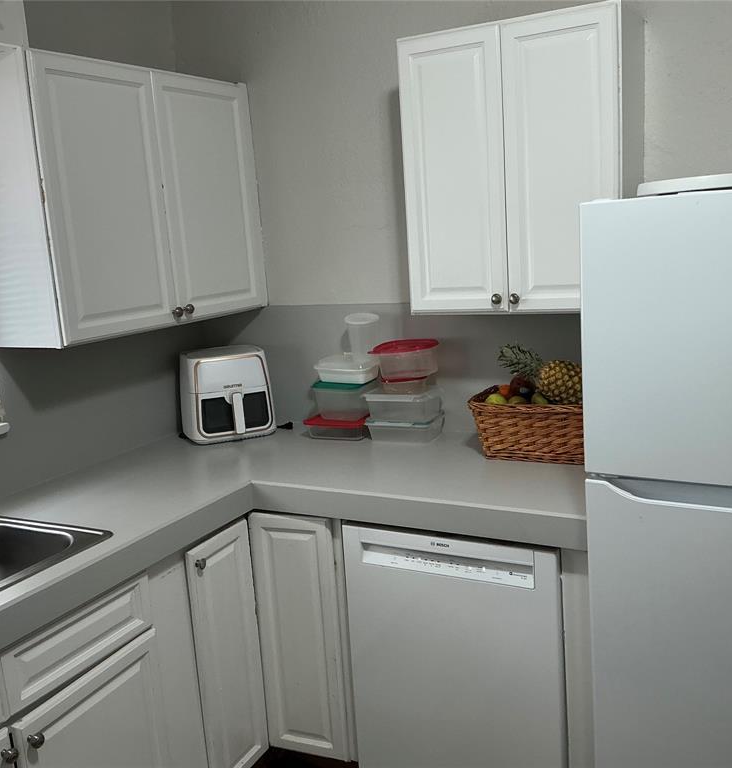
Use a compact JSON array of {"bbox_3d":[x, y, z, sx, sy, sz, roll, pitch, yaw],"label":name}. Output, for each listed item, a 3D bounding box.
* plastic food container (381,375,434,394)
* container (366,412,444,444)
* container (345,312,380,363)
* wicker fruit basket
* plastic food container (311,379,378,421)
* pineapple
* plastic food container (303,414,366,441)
[{"bbox_3d":[0.136,-0.005,2.802,0.170,0.060,0.165,-4,11,1],"label":"plastic food container"},{"bbox_3d":[0.139,0.150,2.821,0.232,0.062,0.180,1,11,22],"label":"container"},{"bbox_3d":[-0.004,-0.149,2.840,0.125,0.164,0.125,-4,11,1],"label":"container"},{"bbox_3d":[0.542,0.127,2.515,0.400,0.170,0.270,1,12,24],"label":"wicker fruit basket"},{"bbox_3d":[-0.068,0.057,2.916,0.197,0.122,0.158,4,13,34],"label":"plastic food container"},{"bbox_3d":[0.538,-0.037,2.483,0.310,0.130,0.130,29,23,25],"label":"pineapple"},{"bbox_3d":[-0.069,0.150,2.907,0.243,0.057,0.175,2,12,27],"label":"plastic food container"}]

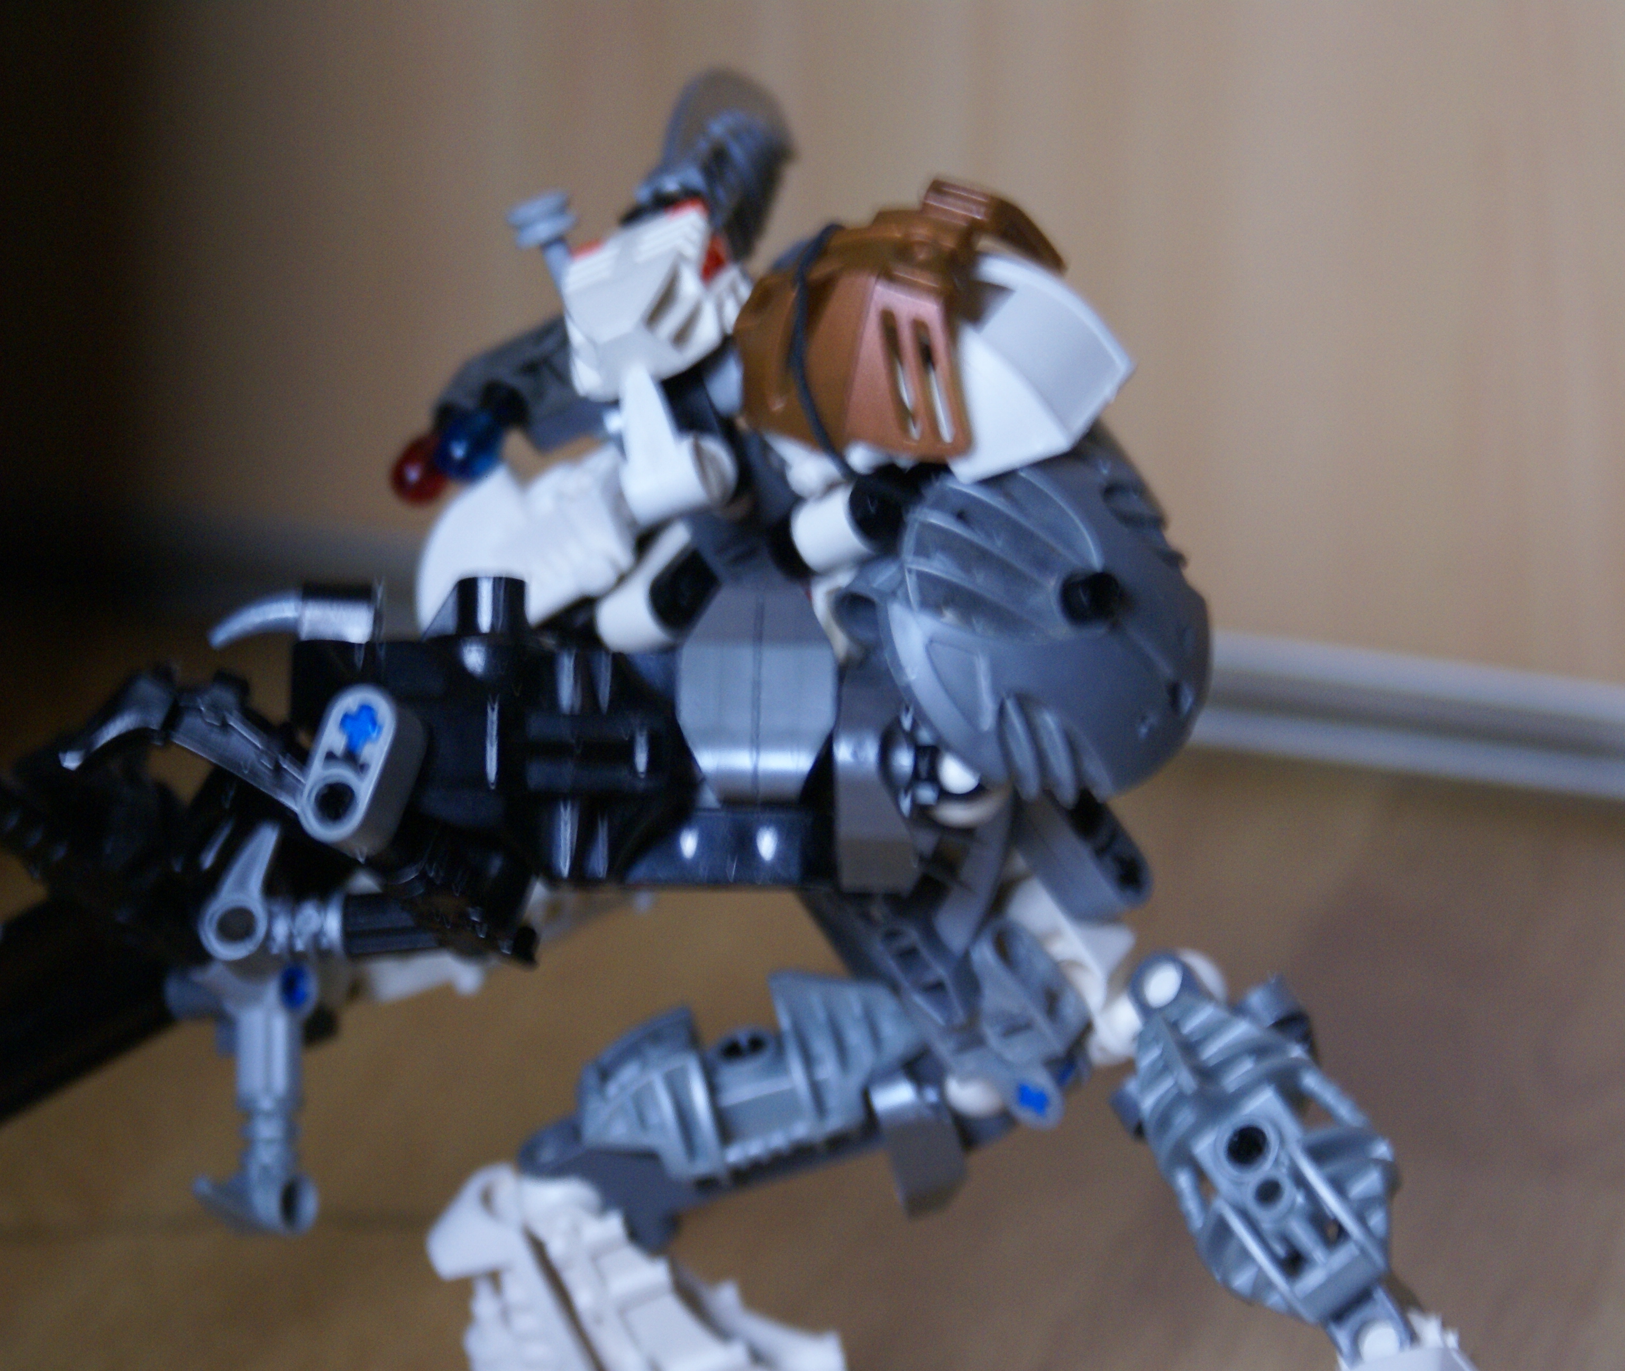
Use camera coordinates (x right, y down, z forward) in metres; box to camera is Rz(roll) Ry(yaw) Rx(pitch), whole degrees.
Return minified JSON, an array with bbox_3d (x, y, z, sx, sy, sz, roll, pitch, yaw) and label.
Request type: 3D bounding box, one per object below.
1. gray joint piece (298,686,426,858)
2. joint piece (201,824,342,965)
[{"bbox_3d":[-0.045,0.009,0.596,0.007,0.015,0.008,17,-7,24],"label":"gray joint piece"},{"bbox_3d":[-0.054,0.022,0.615,0.014,0.015,0.008,-4,-15,20],"label":"joint piece"}]

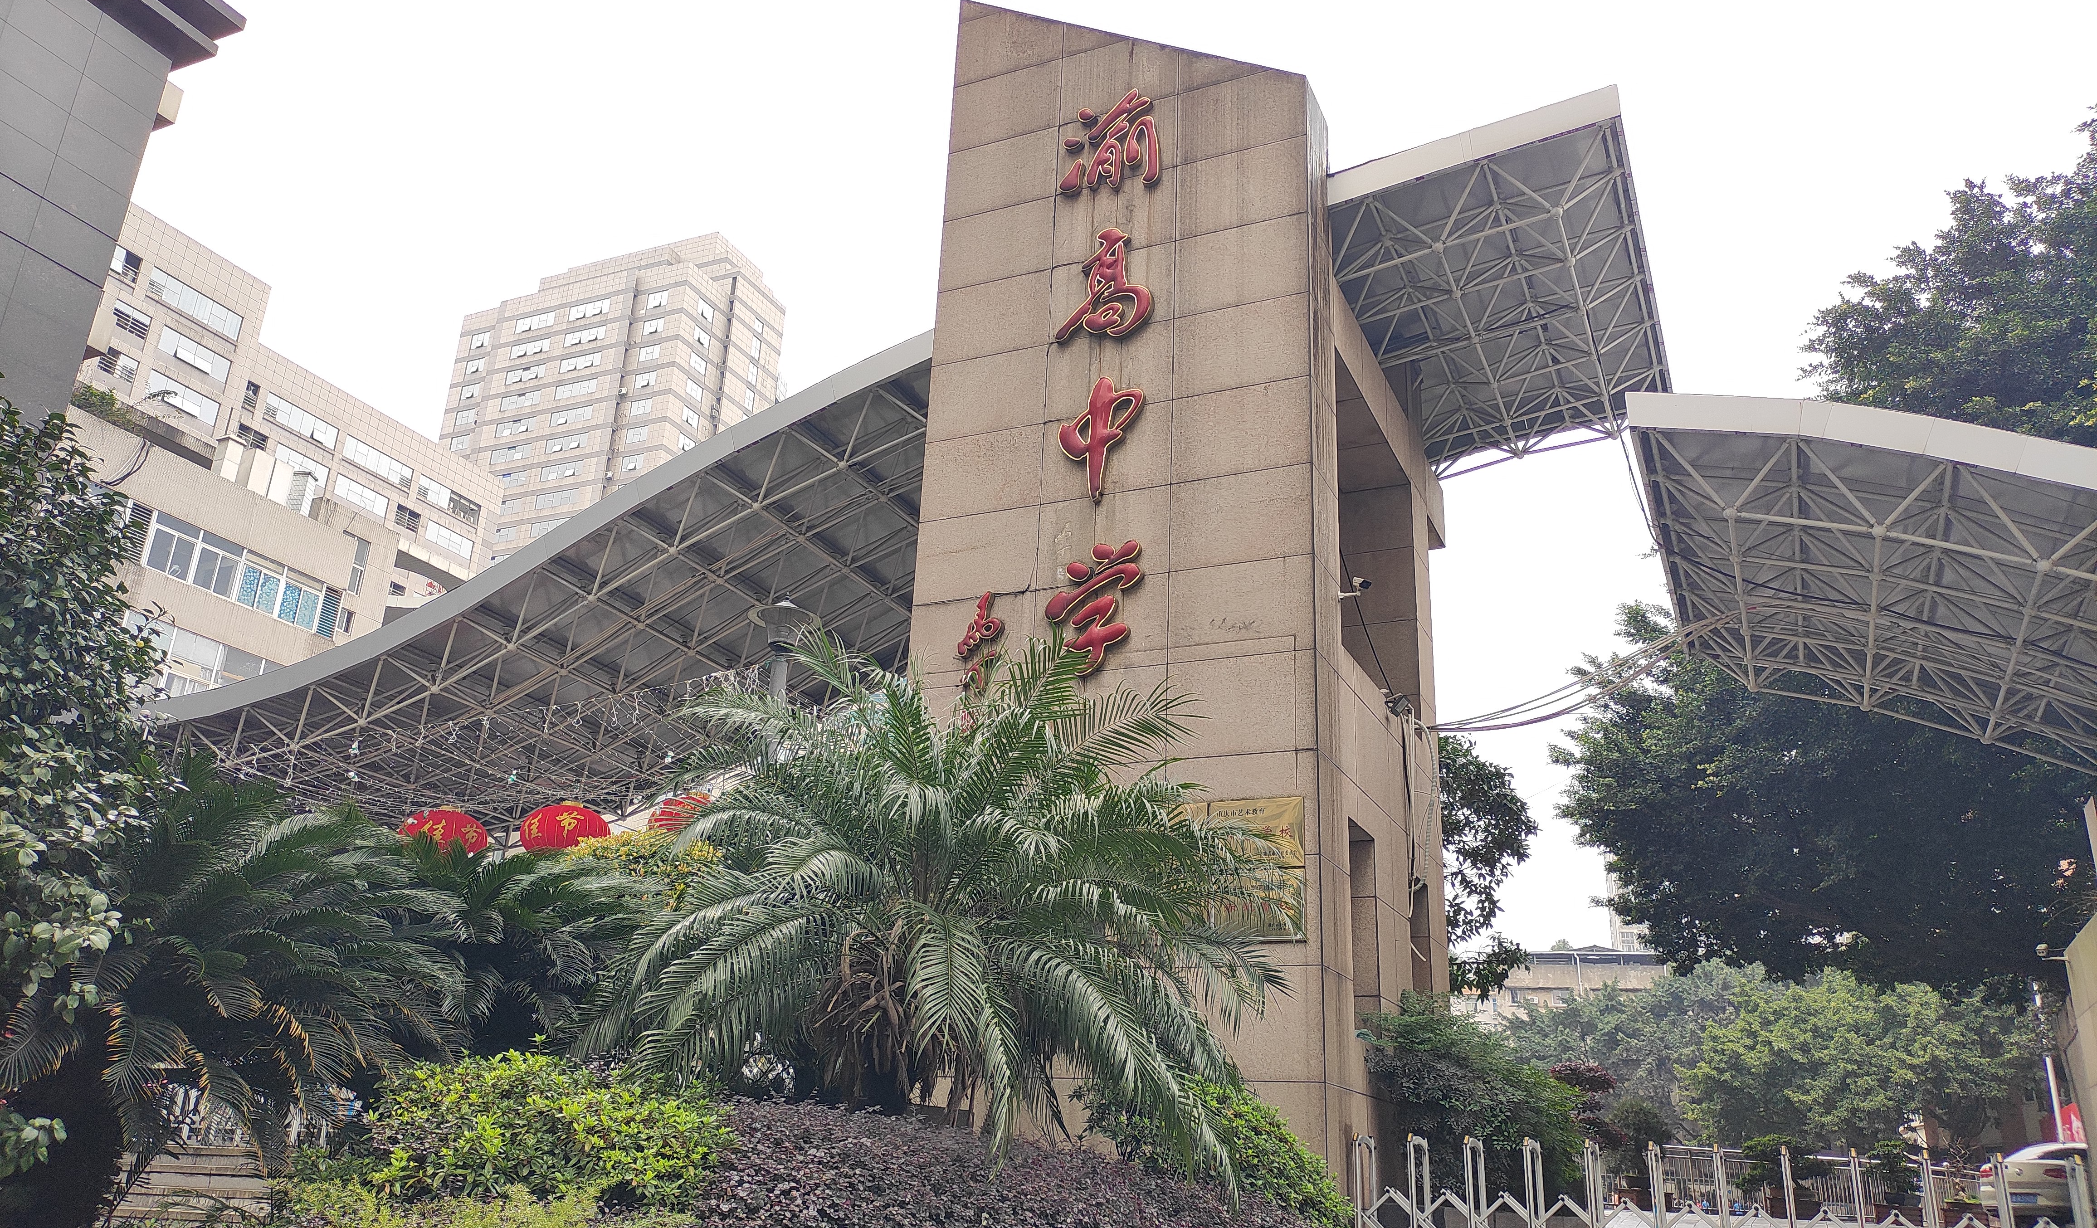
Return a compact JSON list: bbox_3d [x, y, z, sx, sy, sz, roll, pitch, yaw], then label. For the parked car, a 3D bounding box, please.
[{"bbox_3d":[18.787,10.234,26.871,4.650,1.470,1.800,12,-22,-24],"label":"parked car"}]

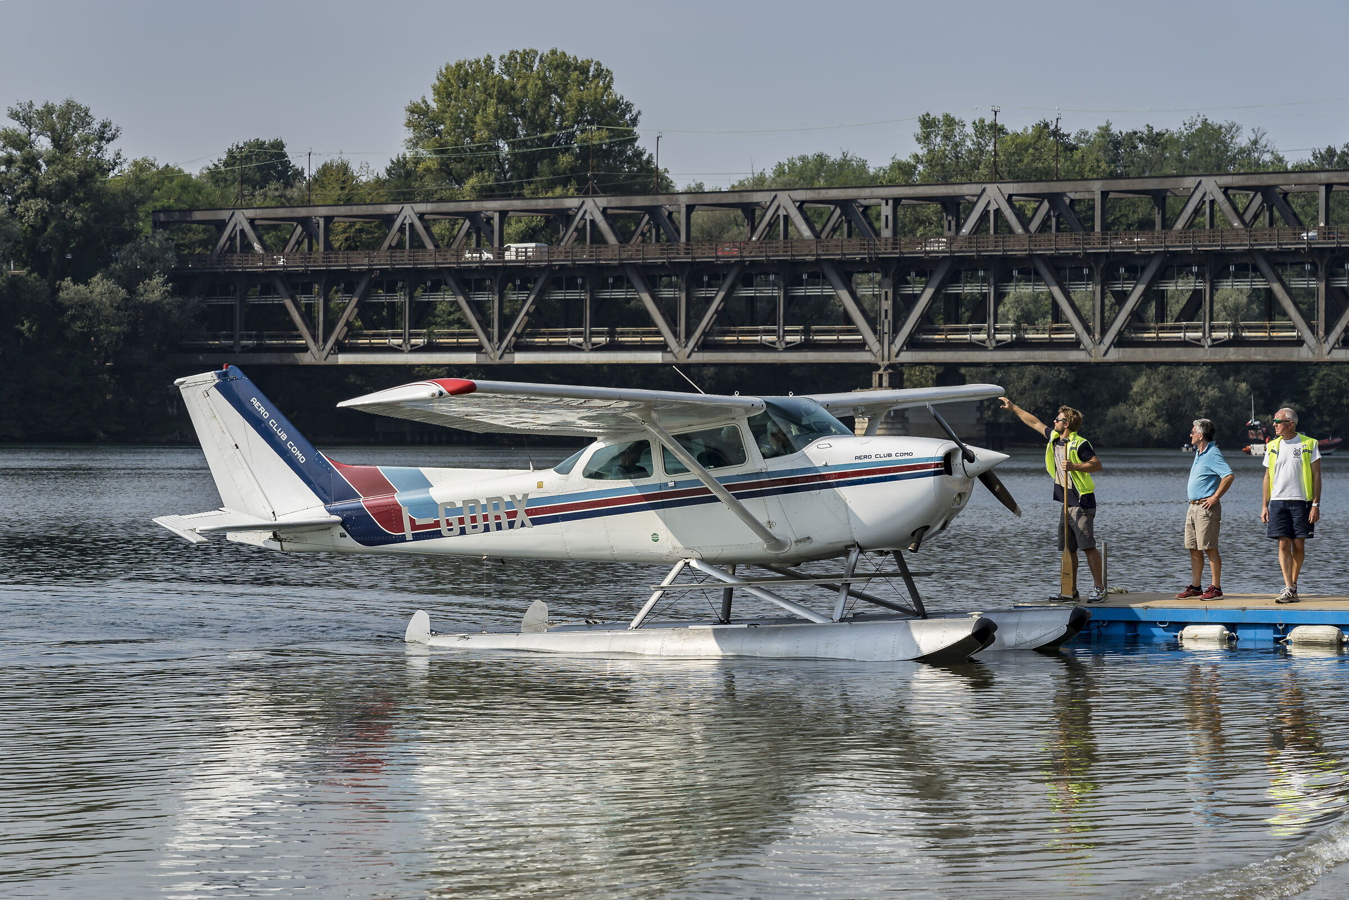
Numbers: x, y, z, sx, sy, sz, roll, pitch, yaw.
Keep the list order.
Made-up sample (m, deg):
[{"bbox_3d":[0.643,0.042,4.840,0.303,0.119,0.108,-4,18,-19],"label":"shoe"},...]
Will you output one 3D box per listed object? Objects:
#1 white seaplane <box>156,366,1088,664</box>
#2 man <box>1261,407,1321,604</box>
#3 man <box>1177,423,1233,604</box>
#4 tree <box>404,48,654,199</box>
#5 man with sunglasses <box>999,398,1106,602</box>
[{"bbox_3d":[-0.772,0.510,34.600,8.400,3.250,11.000,-5,-2,27],"label":"white seaplane"},{"bbox_3d":[5.595,0.502,35.700,0.550,1.790,0.350,0,0,18],"label":"man"},{"bbox_3d":[4.924,0.546,36.400,0.400,1.690,0.520,0,1,-28],"label":"man"},{"bbox_3d":[-15.695,-26.400,420.000,26.500,33.000,26.000,0,0,0],"label":"tree"},{"bbox_3d":[3.443,0.456,35.800,0.850,1.870,0.600,1,1,40],"label":"man with sunglasses"}]

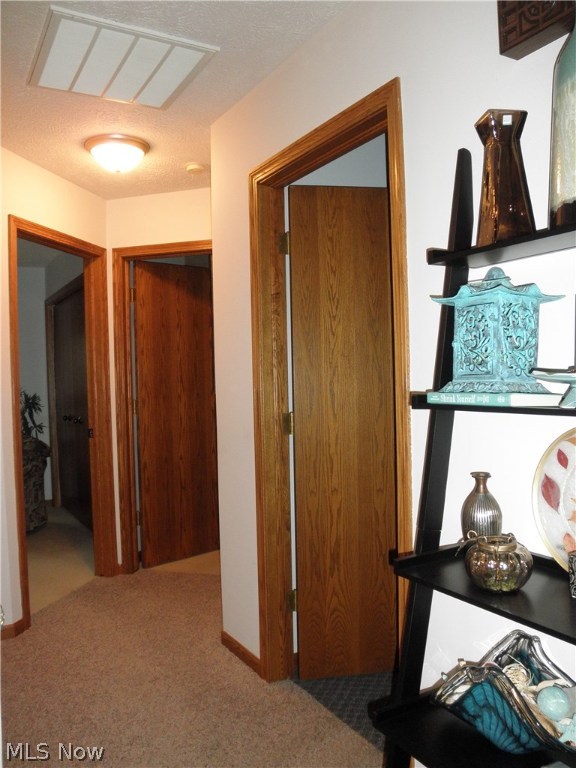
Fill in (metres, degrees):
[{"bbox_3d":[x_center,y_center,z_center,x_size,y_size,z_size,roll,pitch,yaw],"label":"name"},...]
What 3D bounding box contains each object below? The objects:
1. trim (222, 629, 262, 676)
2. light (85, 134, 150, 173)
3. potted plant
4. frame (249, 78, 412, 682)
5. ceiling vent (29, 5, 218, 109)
[{"bbox_3d":[-0.205,1.203,2.793,0.017,0.068,0.400,-2,1,-30],"label":"trim"},{"bbox_3d":[-0.850,-1.129,3.104,0.330,0.124,0.330,-2,1,0],"label":"light"},{"bbox_3d":[-2.321,0.647,5.510,0.420,1.220,0.420,-1,1,15],"label":"potted plant"},{"bbox_3d":[0.166,0.179,2.219,0.145,2.106,0.953,-2,1,-30],"label":"frame"},{"bbox_3d":[-0.635,-1.177,2.325,0.565,0.027,0.580,-2,1,-30],"label":"ceiling vent"}]

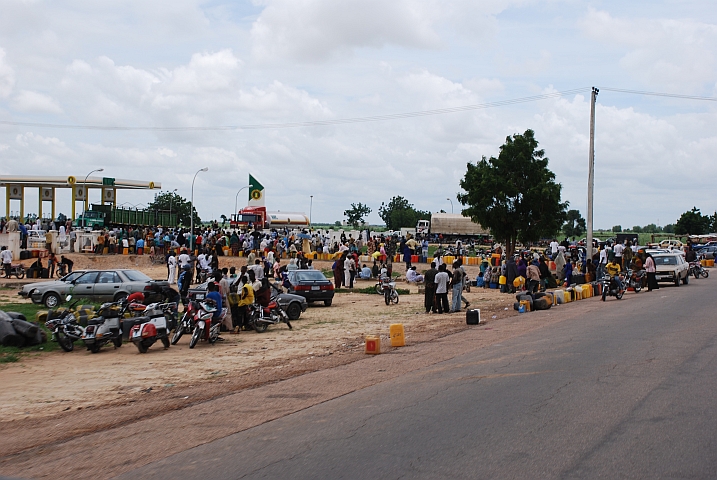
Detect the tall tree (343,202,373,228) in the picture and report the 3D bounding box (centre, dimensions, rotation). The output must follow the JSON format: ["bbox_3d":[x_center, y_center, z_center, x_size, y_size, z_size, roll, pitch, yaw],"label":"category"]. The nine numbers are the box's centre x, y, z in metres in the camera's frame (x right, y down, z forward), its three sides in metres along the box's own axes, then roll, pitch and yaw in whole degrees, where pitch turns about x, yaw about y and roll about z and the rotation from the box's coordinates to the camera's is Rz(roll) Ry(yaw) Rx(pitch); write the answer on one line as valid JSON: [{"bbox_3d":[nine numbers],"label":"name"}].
[{"bbox_3d":[-0.207,-3.916,235.000,6.300,7.700,6.000,1,1,0],"label":"tall tree"}]

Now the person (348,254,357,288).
[{"bbox_3d":[-0.253,1.604,57.500,0.320,1.700,0.480,2,1,30],"label":"person"}]

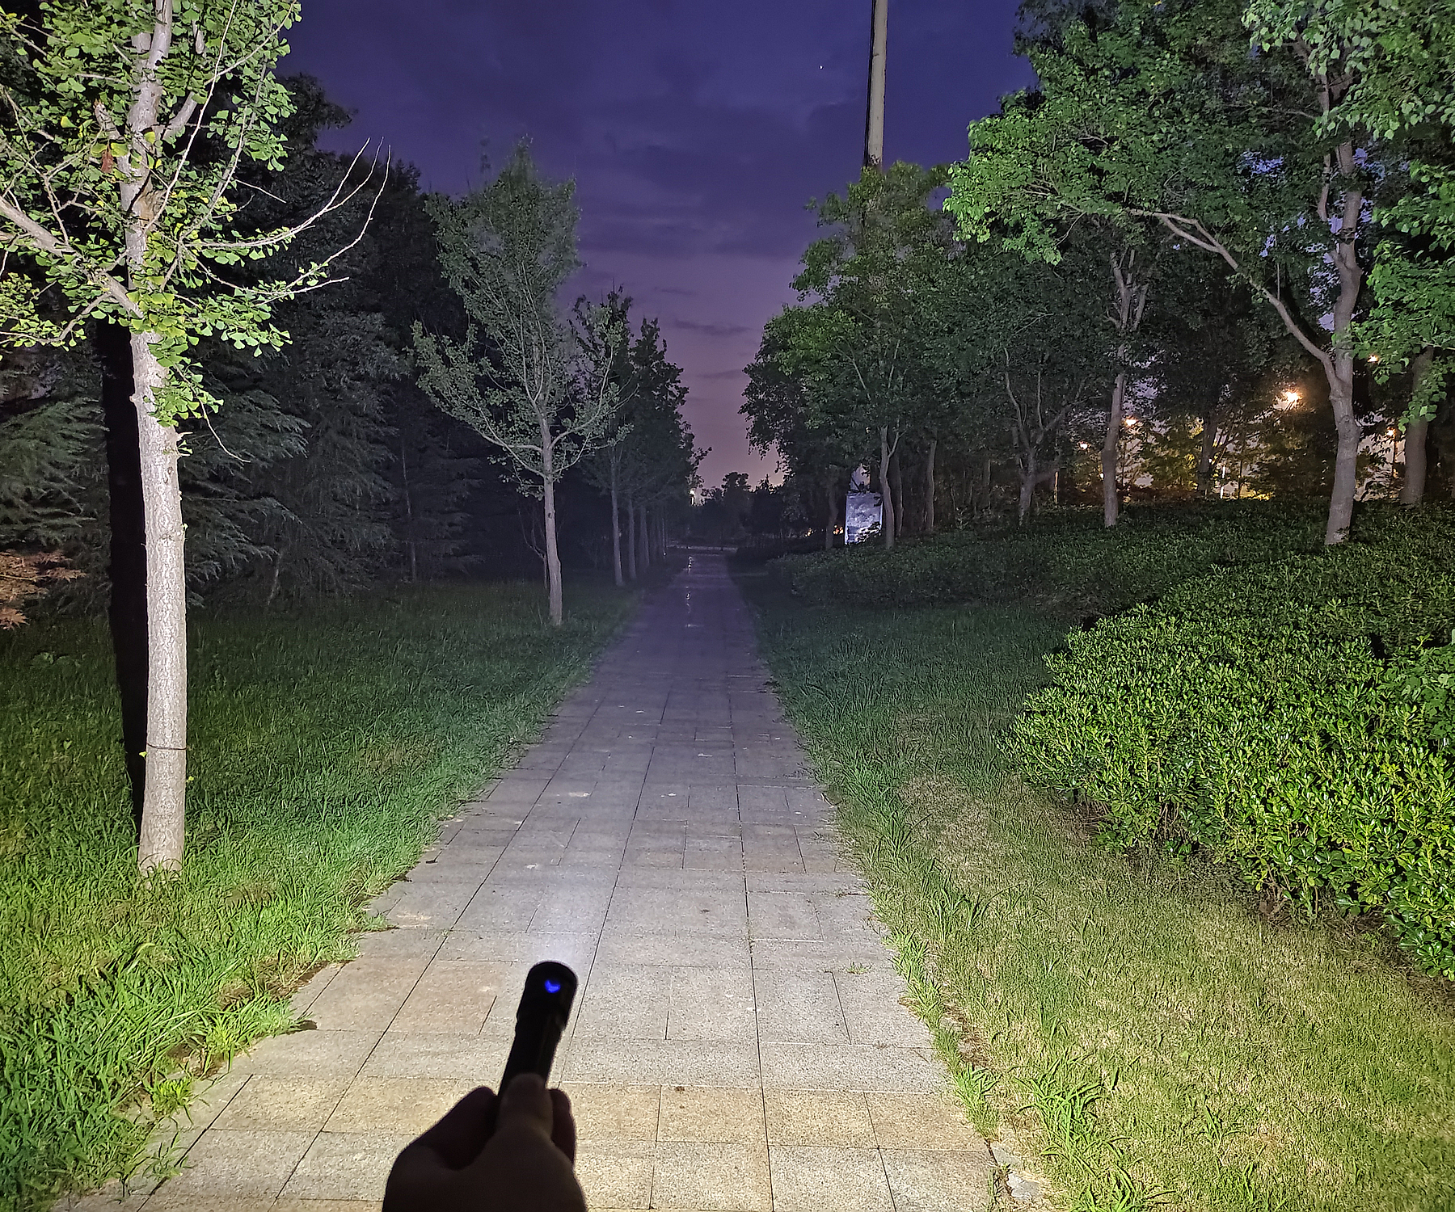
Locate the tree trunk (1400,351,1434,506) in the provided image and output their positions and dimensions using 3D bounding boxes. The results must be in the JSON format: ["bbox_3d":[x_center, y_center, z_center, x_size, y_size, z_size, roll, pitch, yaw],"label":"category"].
[{"bbox_3d":[8.428,-2.127,13.704,0.380,1.999,0.300,1,4,0],"label":"tree trunk"}]

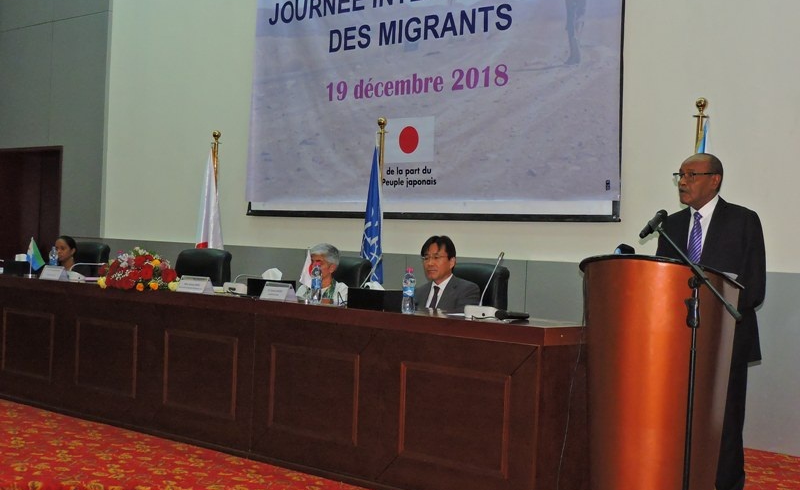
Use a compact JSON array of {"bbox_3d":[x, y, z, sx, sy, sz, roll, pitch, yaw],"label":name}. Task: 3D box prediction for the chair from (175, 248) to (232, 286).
[{"bbox_3d":[-1.619,0.605,8.319,0.640,1.130,0.660,2,0,43],"label":"chair"}]

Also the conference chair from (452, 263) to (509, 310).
[{"bbox_3d":[0.211,0.680,6.589,0.640,1.130,0.660,2,0,43],"label":"conference chair"}]

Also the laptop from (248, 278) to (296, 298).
[{"bbox_3d":[-0.703,0.254,6.710,0.410,0.120,0.200,2,0,43],"label":"laptop"}]

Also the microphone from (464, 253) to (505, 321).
[{"bbox_3d":[0.423,0.200,5.539,0.130,0.320,0.220,2,0,43],"label":"microphone"}]

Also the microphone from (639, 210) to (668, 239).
[{"bbox_3d":[1.090,-0.088,4.970,0.050,0.050,0.200,-3,30,45],"label":"microphone"}]

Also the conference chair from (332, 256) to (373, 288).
[{"bbox_3d":[-0.602,0.646,7.358,0.640,1.130,0.660,2,0,43],"label":"conference chair"}]

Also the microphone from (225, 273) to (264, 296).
[{"bbox_3d":[-0.957,0.238,7.184,0.130,0.130,0.290,2,0,43],"label":"microphone"}]

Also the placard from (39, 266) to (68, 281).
[{"bbox_3d":[-2.388,0.200,8.041,0.250,0.090,0.090,2,0,43],"label":"placard"}]

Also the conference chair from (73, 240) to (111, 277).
[{"bbox_3d":[-2.774,0.557,9.411,0.640,1.130,0.660,2,0,43],"label":"conference chair"}]

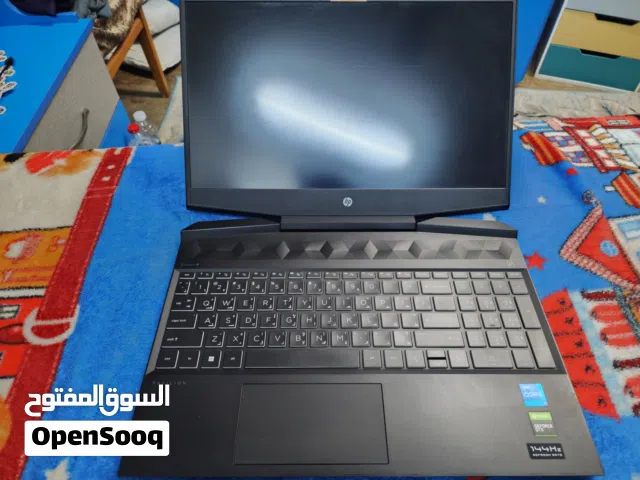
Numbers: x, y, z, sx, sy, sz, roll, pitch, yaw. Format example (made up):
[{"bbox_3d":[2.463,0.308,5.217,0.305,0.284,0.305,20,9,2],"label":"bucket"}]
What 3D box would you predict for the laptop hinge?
[{"bbox_3d":[0.031,-0.019,0.466,0.147,0.014,0.016,0,50,0],"label":"laptop hinge"}]

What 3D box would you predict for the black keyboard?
[{"bbox_3d":[0.031,0.072,0.398,0.345,0.005,0.103,0,50,0],"label":"black keyboard"}]

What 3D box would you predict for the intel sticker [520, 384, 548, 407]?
[{"bbox_3d":[0.176,0.128,0.350,0.018,0.001,0.018,0,50,0],"label":"intel sticker"}]

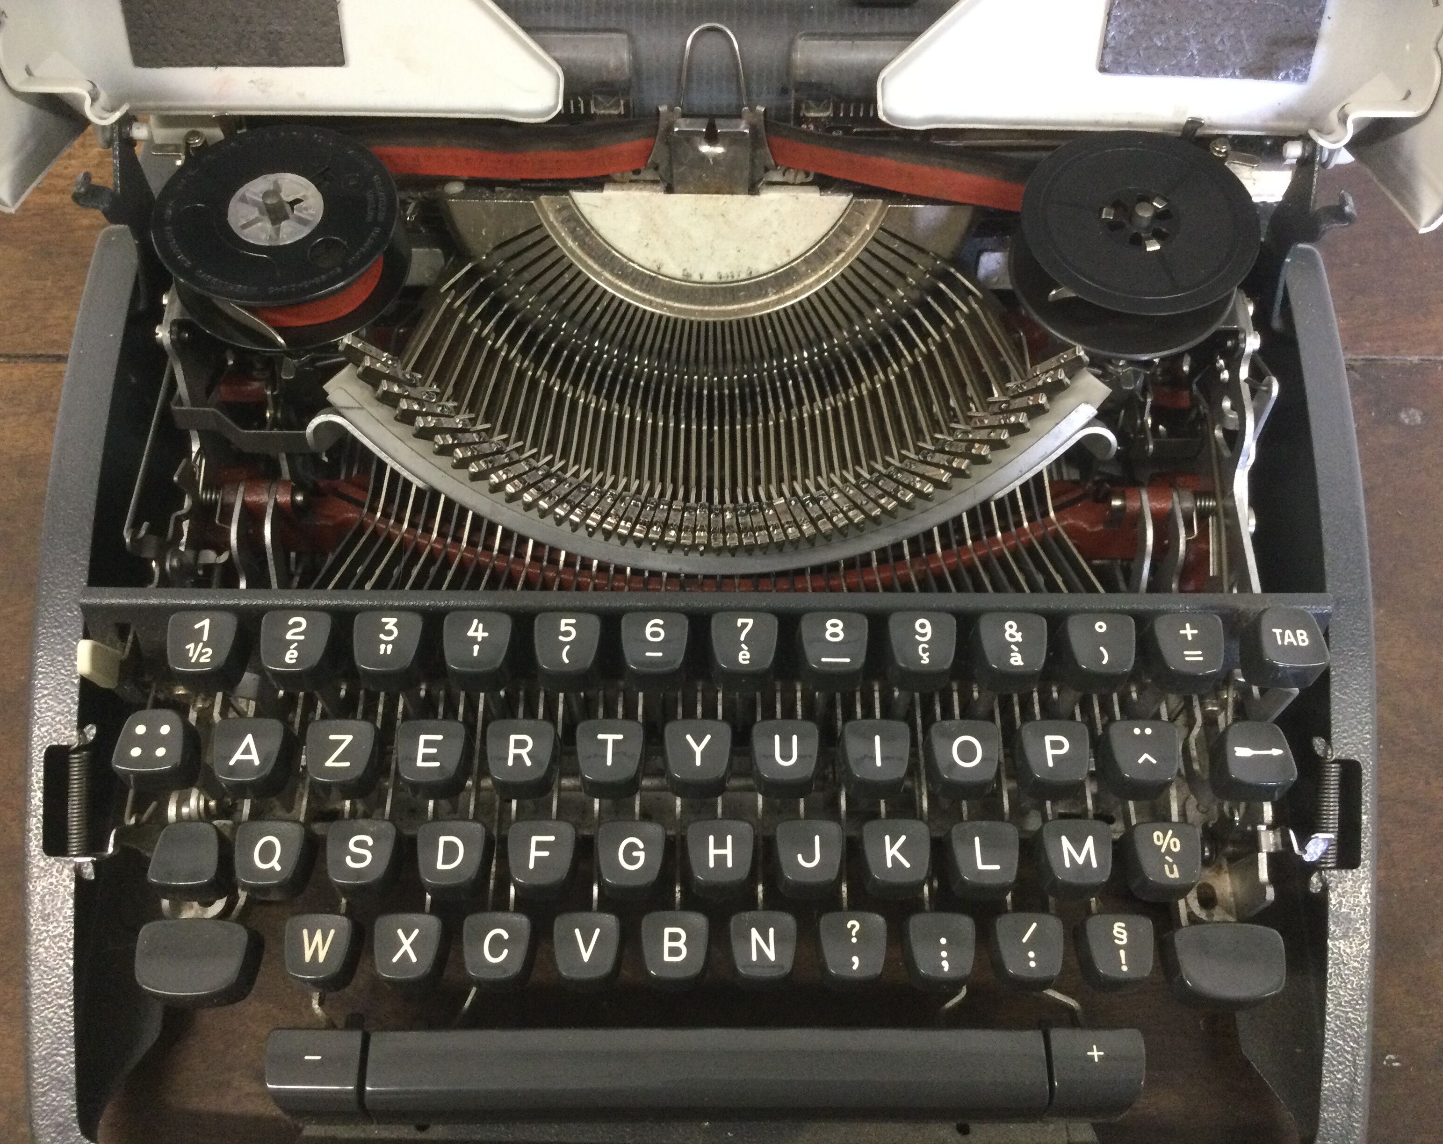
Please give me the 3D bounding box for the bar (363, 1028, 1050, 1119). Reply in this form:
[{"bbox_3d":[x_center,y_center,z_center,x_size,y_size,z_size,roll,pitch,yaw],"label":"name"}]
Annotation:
[{"bbox_3d":[-0.003,0.110,0.298,0.146,0.011,0.017,0,61,0],"label":"bar"}]

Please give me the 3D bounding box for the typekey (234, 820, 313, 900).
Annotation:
[{"bbox_3d":[-0.096,0.062,0.294,0.014,0.011,0.014,0,62,0],"label":"typekey"}]

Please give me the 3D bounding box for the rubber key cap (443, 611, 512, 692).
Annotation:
[{"bbox_3d":[-0.052,0.017,0.292,0.014,0.010,0.014,0,62,-1],"label":"rubber key cap"}]

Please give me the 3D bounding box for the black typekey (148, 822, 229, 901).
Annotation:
[{"bbox_3d":[-0.114,0.062,0.293,0.015,0.009,0.015,0,62,-1],"label":"black typekey"}]

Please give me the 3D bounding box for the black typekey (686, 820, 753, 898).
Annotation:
[{"bbox_3d":[0.000,0.062,0.294,0.014,0.011,0.014,0,62,0],"label":"black typekey"}]

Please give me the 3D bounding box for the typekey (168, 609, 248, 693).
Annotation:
[{"bbox_3d":[-0.111,0.017,0.294,0.015,0.009,0.014,0,61,0],"label":"typekey"}]

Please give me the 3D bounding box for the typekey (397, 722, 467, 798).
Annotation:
[{"bbox_3d":[-0.061,0.040,0.293,0.014,0.010,0.014,0,62,-1],"label":"typekey"}]

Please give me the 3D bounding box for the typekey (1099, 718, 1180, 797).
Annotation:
[{"bbox_3d":[0.092,0.041,0.300,0.015,0.010,0.015,1,62,-2],"label":"typekey"}]

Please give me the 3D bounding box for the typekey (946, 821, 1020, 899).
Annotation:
[{"bbox_3d":[0.057,0.062,0.295,0.015,0.009,0.015,0,62,-1],"label":"typekey"}]

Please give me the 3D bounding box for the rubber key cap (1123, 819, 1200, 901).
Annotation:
[{"bbox_3d":[0.095,0.062,0.294,0.014,0.011,0.014,0,62,0],"label":"rubber key cap"}]

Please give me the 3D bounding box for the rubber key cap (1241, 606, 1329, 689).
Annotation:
[{"bbox_3d":[0.124,0.017,0.300,0.015,0.010,0.015,1,62,-2],"label":"rubber key cap"}]

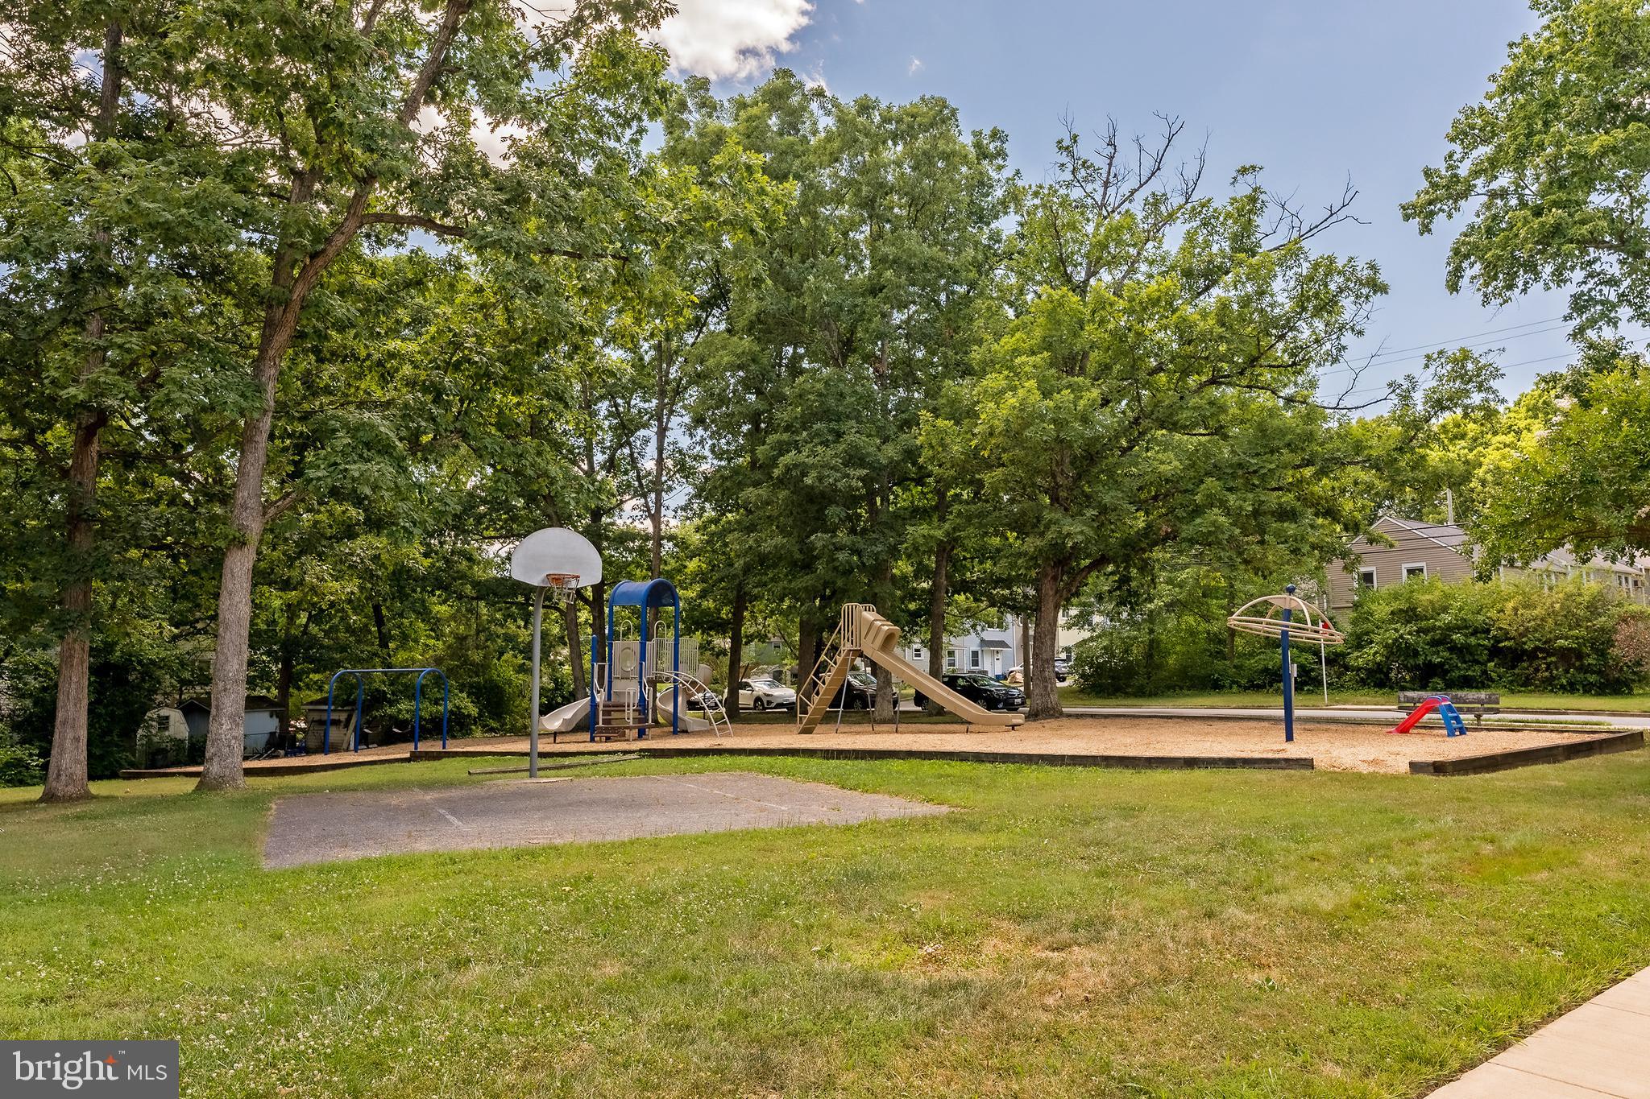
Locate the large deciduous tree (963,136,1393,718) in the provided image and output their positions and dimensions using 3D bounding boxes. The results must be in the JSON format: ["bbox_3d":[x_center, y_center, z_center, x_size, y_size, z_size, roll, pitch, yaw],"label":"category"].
[{"bbox_3d":[10.929,-4.347,34.733,13.200,19.340,12.000,0,-7,0],"label":"large deciduous tree"}]

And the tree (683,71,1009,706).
[{"bbox_3d":[0.713,-5.554,36.886,10.300,22.340,10.000,0,-7,0],"label":"tree"}]

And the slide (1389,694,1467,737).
[{"bbox_3d":[13.095,3.586,23.800,0.600,0.910,1.420,5,-8,-37],"label":"slide"}]

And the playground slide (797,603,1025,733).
[{"bbox_3d":[1.784,2.587,23.600,4.900,2.850,0.800,-3,-7,26],"label":"playground slide"}]

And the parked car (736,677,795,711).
[{"bbox_3d":[-2.753,7.123,54.000,1.810,1.560,4.400,5,-8,-35],"label":"parked car"}]

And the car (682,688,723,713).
[{"bbox_3d":[-6.967,7.820,58.000,1.800,1.450,4.500,6,-9,-43],"label":"car"}]

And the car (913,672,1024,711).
[{"bbox_3d":[5.999,5.895,45.500,4.400,1.530,1.790,-6,-9,43],"label":"car"}]

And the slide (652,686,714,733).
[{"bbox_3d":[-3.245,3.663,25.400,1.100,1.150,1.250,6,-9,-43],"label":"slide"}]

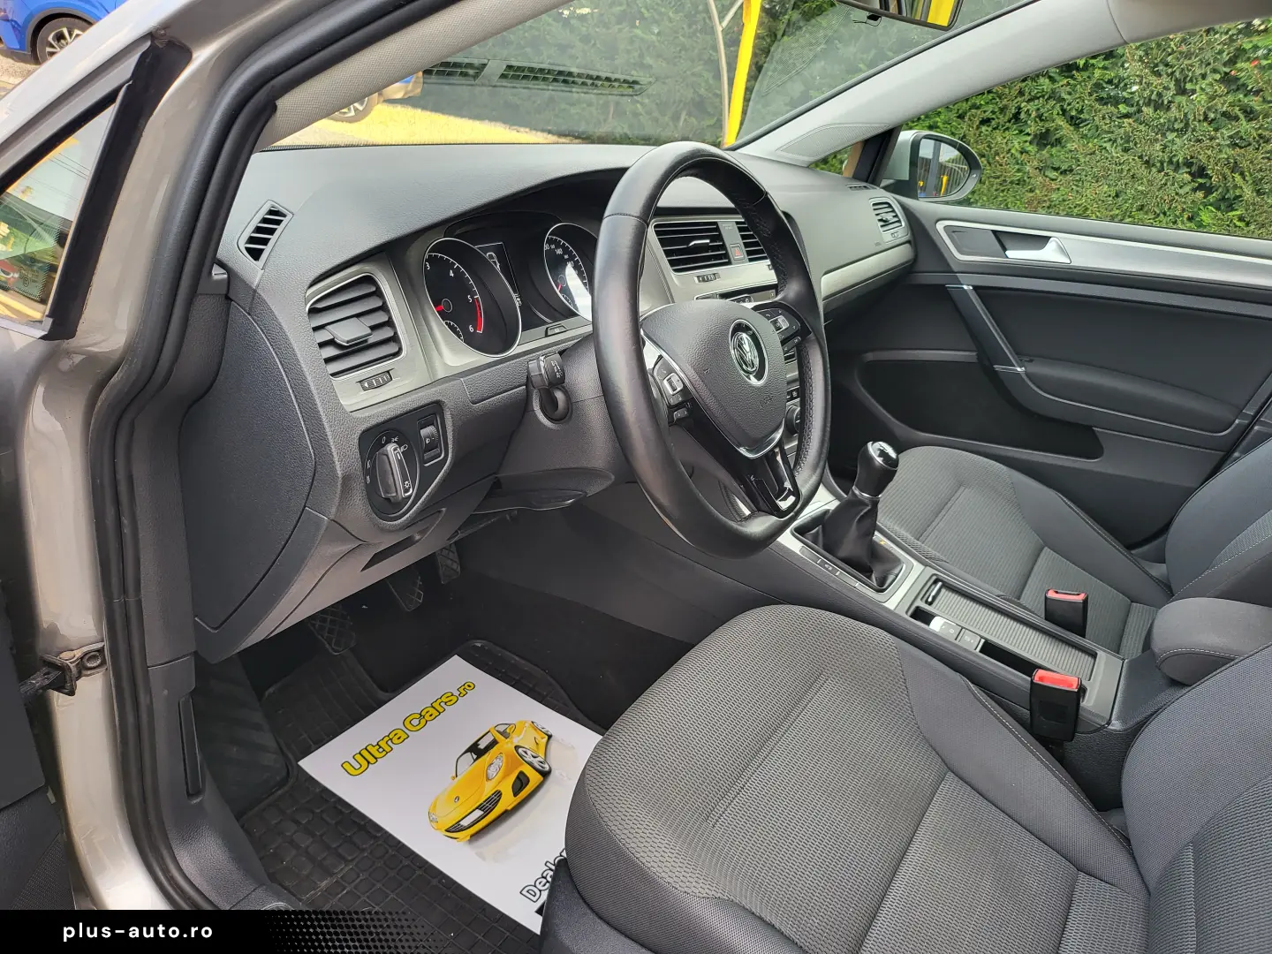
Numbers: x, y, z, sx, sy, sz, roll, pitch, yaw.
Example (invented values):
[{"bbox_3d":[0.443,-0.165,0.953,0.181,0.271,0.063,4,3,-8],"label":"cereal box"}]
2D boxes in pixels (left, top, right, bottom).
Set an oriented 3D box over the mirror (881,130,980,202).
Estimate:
[{"bbox_3d":[0.591,-0.646,1.824,0.220,0.140,0.160,-16,31,-41],"label":"mirror"}]

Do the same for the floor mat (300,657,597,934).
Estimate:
[{"bbox_3d":[-0.196,0.400,1.198,0.420,0.008,0.297,20,30,27],"label":"floor mat"}]

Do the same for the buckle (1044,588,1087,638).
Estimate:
[{"bbox_3d":[0.570,0.194,1.166,0.048,0.085,0.028,2,18,31],"label":"buckle"}]

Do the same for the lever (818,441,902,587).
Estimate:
[{"bbox_3d":[0.303,0.046,1.131,0.115,0.170,0.085,17,25,26],"label":"lever"}]

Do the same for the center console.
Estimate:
[{"bbox_3d":[0.380,0.161,1.140,0.500,0.230,0.200,17,25,26],"label":"center console"}]

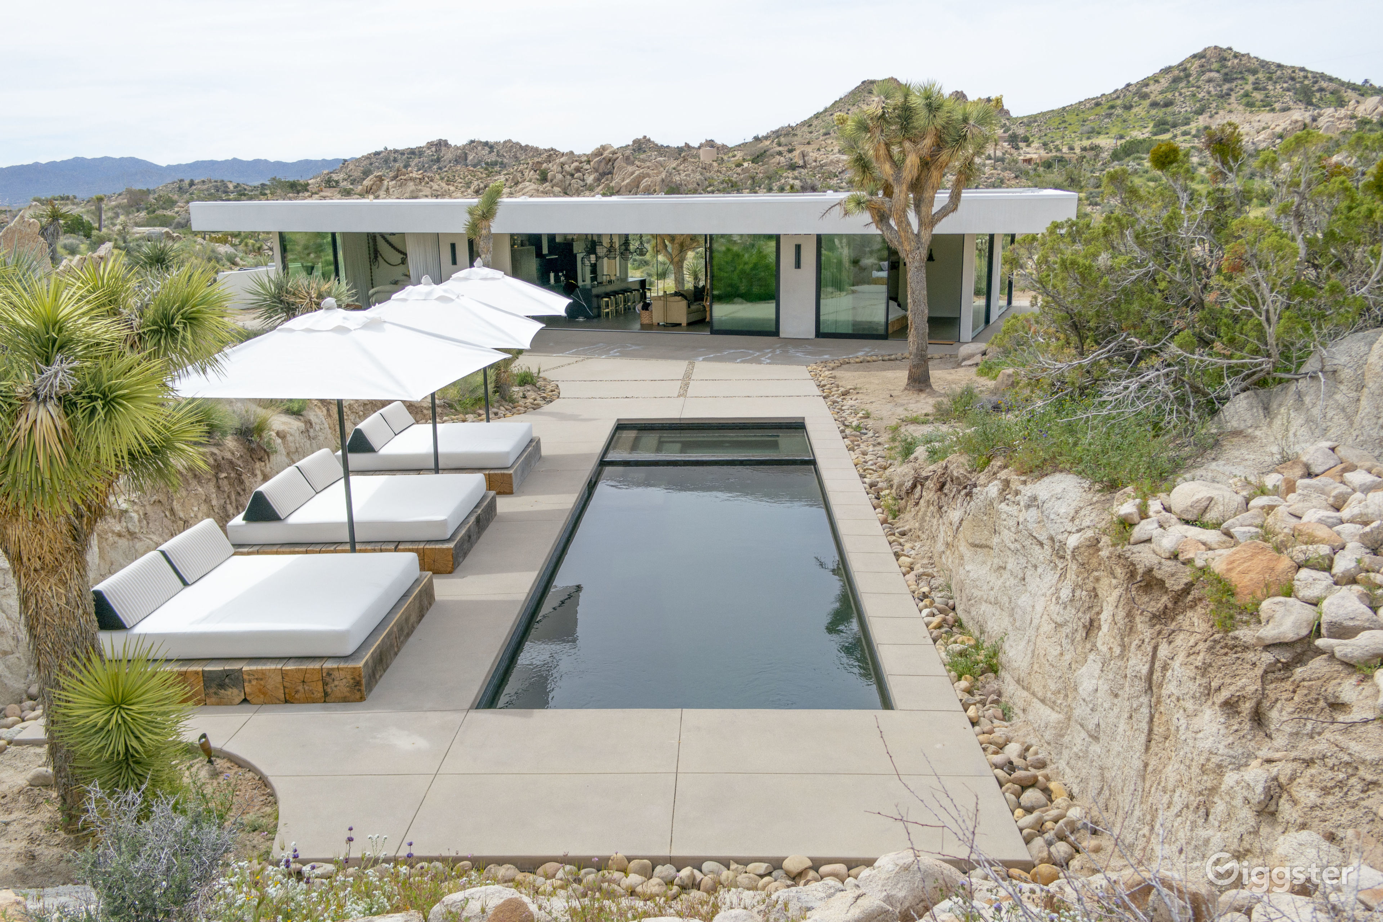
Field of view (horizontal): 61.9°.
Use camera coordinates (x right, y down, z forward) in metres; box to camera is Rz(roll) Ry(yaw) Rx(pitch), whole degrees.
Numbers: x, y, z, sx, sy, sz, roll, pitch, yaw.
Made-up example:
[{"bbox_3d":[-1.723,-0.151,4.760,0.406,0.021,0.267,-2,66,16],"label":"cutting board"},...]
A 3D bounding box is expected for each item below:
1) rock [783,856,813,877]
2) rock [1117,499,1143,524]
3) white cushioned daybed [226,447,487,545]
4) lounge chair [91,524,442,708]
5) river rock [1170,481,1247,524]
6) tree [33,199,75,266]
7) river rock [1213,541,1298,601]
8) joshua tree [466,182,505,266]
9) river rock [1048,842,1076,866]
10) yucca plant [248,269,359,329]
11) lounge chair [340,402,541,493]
[{"bbox_3d":[0.609,2.318,6.590,0.145,0.095,0.110,0,13,2],"label":"rock"},{"bbox_3d":[3.308,0.388,8.702,0.175,0.150,0.160,0,13,2],"label":"rock"},{"bbox_3d":[-3.530,0.343,12.580,2.197,0.514,1.973,0,13,2],"label":"white cushioned daybed"},{"bbox_3d":[-3.585,1.164,9.599,2.360,0.786,2.215,0,13,2],"label":"lounge chair"},{"bbox_3d":[3.804,0.310,8.488,0.565,0.294,0.424,5,14,24],"label":"river rock"},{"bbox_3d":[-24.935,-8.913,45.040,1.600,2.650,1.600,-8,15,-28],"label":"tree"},{"bbox_3d":[3.079,0.602,6.297,0.460,0.280,0.360,6,14,26],"label":"river rock"},{"bbox_3d":[-4.525,-4.140,25.587,0.847,4.028,0.892,0,13,2],"label":"joshua tree"},{"bbox_3d":[2.192,2.324,6.807,0.130,0.100,0.120,0,13,2],"label":"river rock"},{"bbox_3d":[-10.682,-4.341,31.532,2.800,1.646,2.400,-5,14,-18],"label":"yucca plant"},{"bbox_3d":[-3.468,-0.240,15.741,2.470,0.893,2.109,0,13,2],"label":"lounge chair"}]

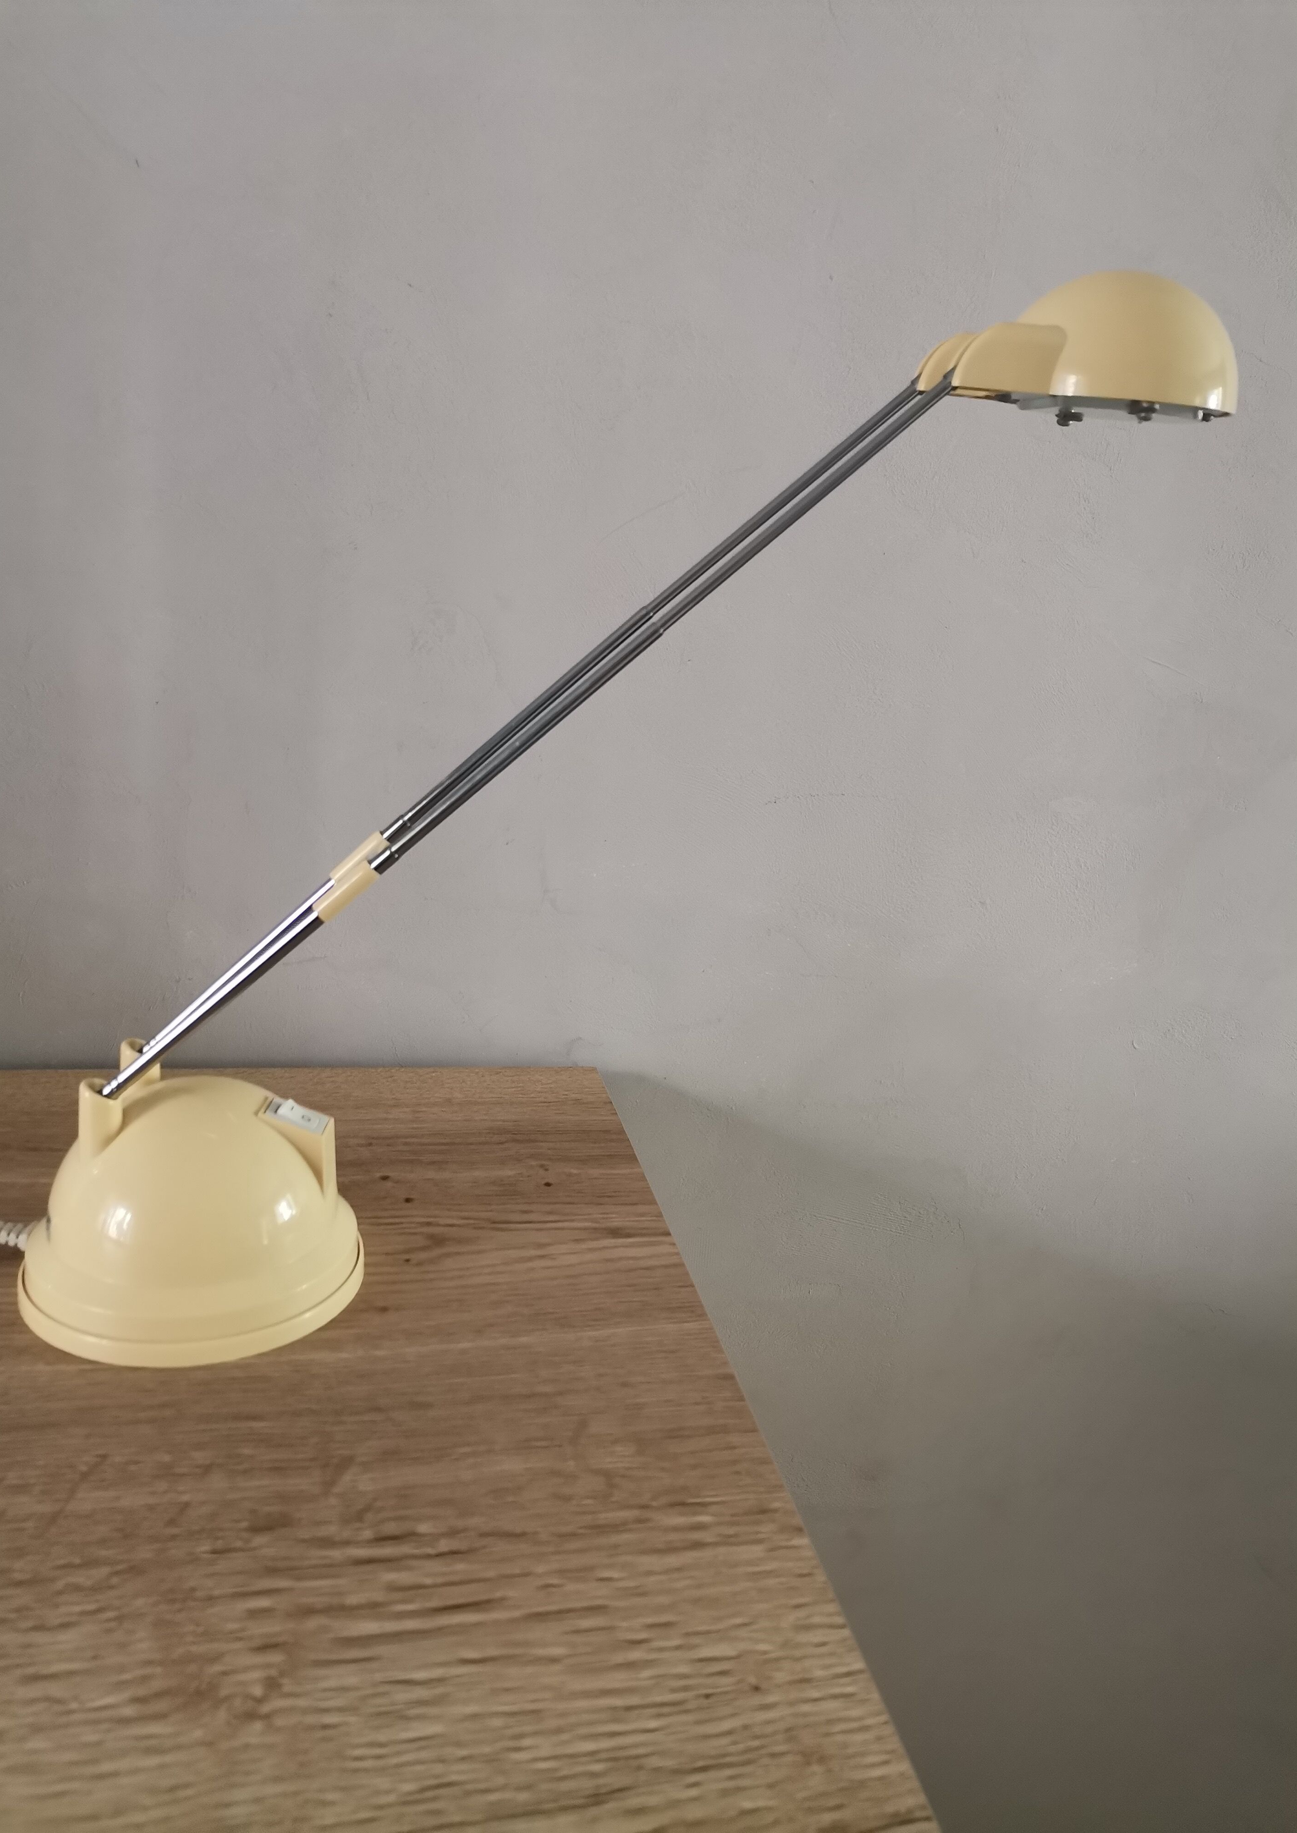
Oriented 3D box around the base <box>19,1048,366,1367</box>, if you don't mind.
[{"bbox_3d":[-0.168,0.096,0.513,0.124,0.085,0.124,3,14,-4],"label":"base"}]

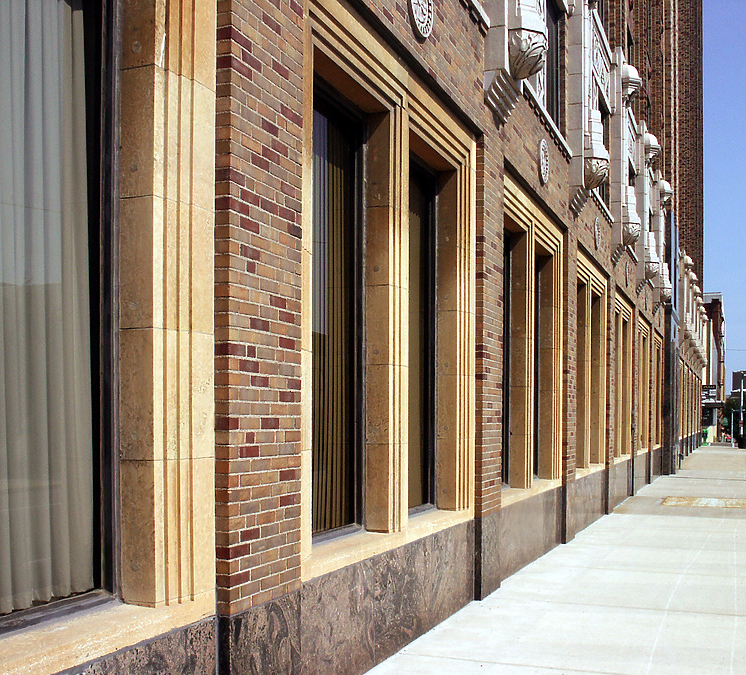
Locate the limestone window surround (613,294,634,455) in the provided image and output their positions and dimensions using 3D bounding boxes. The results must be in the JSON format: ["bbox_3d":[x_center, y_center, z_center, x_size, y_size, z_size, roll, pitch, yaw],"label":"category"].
[{"bbox_3d":[5.365,0.863,20.083,0.300,3.530,3.700,-2,-5,22],"label":"limestone window surround"}]

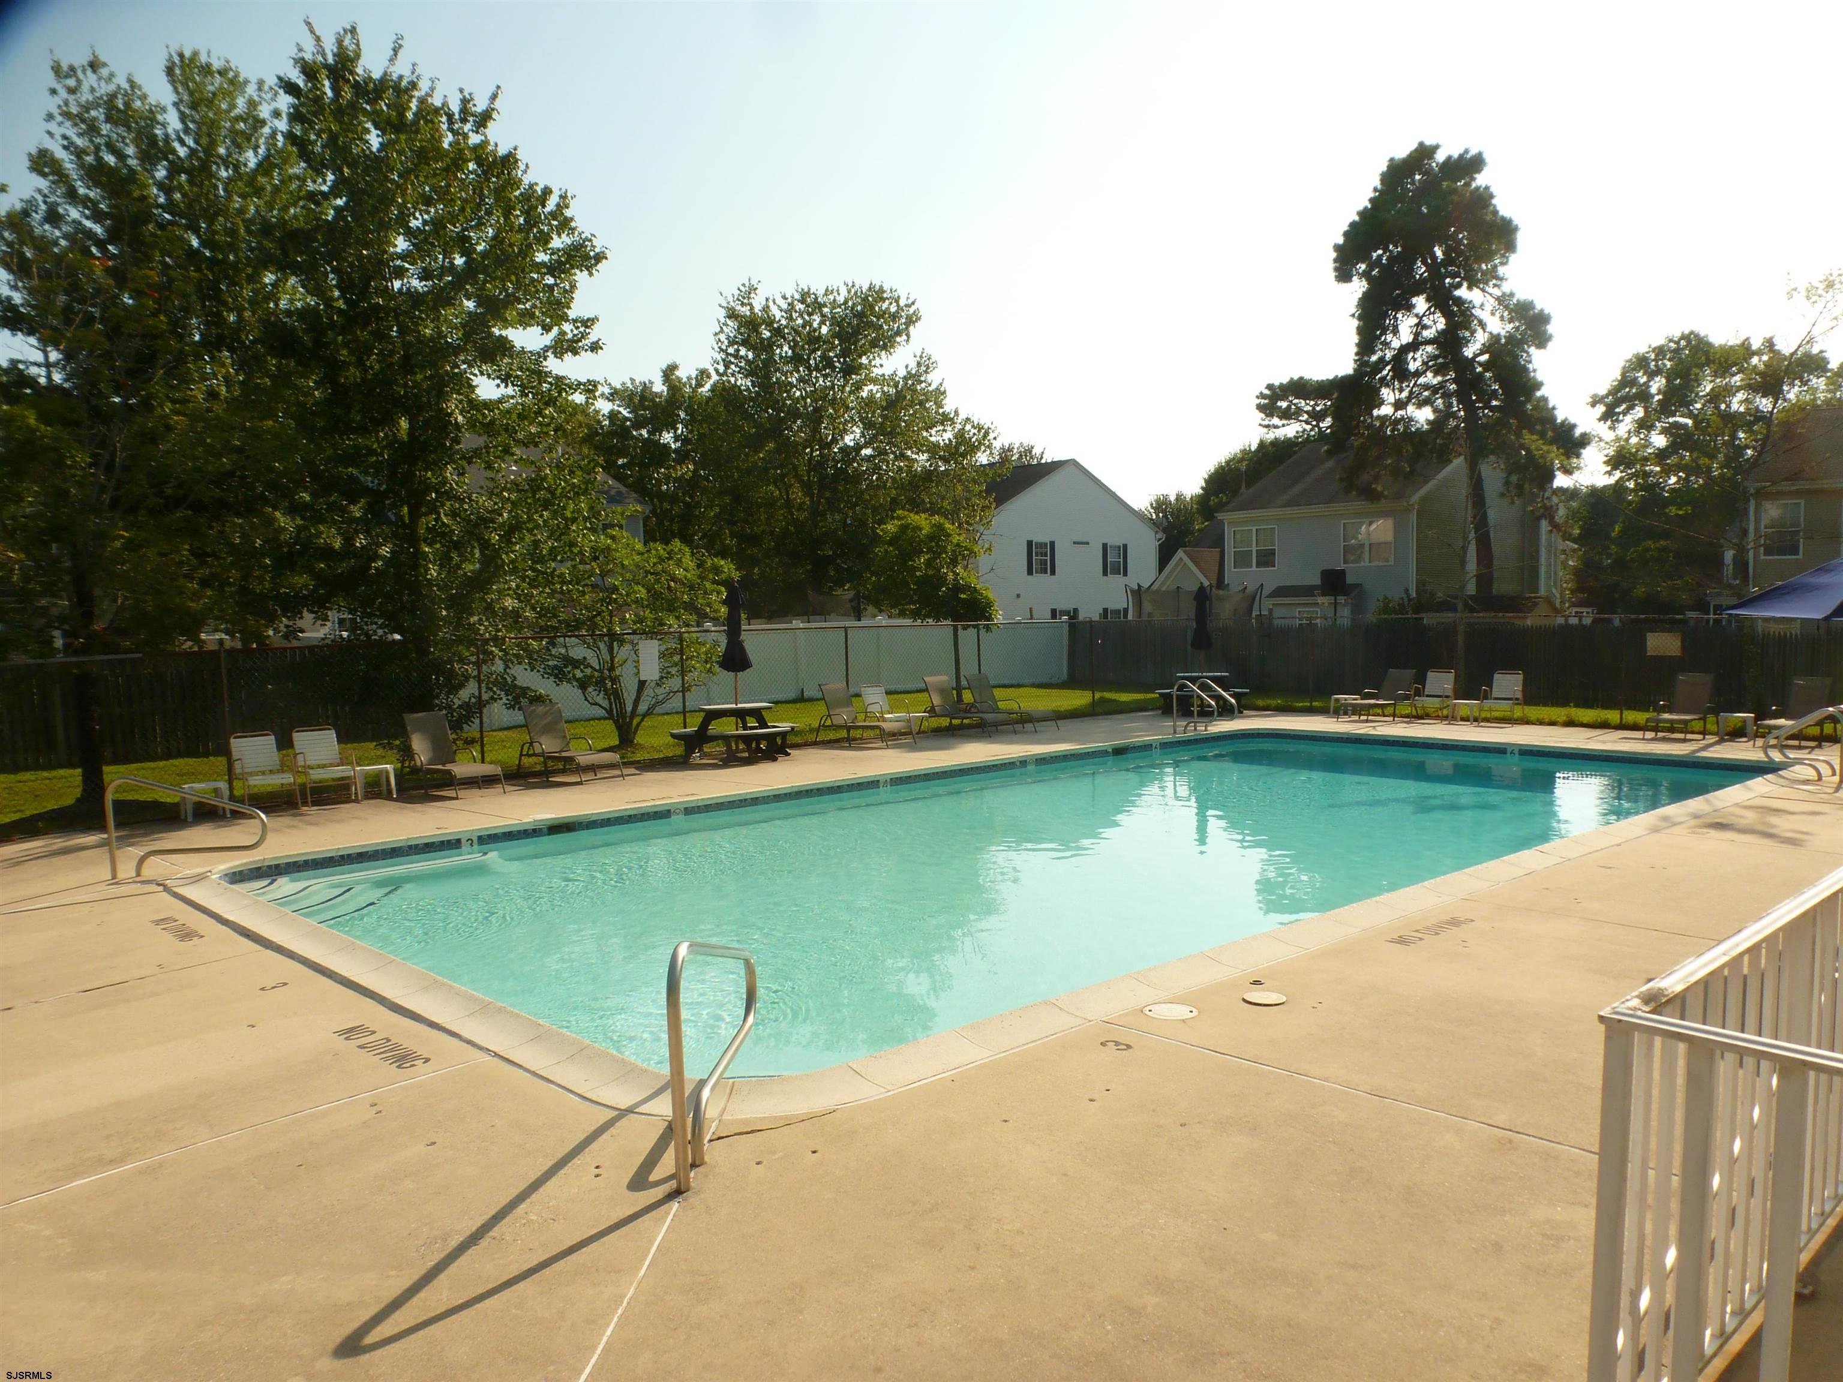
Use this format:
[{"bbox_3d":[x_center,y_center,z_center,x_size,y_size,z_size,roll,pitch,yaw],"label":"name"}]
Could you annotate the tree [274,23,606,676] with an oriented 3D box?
[{"bbox_3d":[-8.023,-5.018,21.287,5.700,11.937,5.500,-1,3,0],"label":"tree"}]

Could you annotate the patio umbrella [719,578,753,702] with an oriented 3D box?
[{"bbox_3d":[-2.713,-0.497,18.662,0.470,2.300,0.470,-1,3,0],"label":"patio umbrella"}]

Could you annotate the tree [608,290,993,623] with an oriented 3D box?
[{"bbox_3d":[-4.311,-7.035,43.722,13.000,13.784,10.500,-1,3,0],"label":"tree"}]

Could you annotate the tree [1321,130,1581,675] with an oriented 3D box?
[{"bbox_3d":[14.001,-7.211,33.721,6.900,14.307,6.300,-1,3,0],"label":"tree"}]

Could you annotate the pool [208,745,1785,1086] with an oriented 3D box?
[{"bbox_3d":[2.240,1.706,12.711,15.200,1.200,7.650,-4,4,-43],"label":"pool"}]

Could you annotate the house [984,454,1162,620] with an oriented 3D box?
[{"bbox_3d":[2.799,-5.077,54.620,11.100,8.600,9.500,-4,4,-43],"label":"house"}]

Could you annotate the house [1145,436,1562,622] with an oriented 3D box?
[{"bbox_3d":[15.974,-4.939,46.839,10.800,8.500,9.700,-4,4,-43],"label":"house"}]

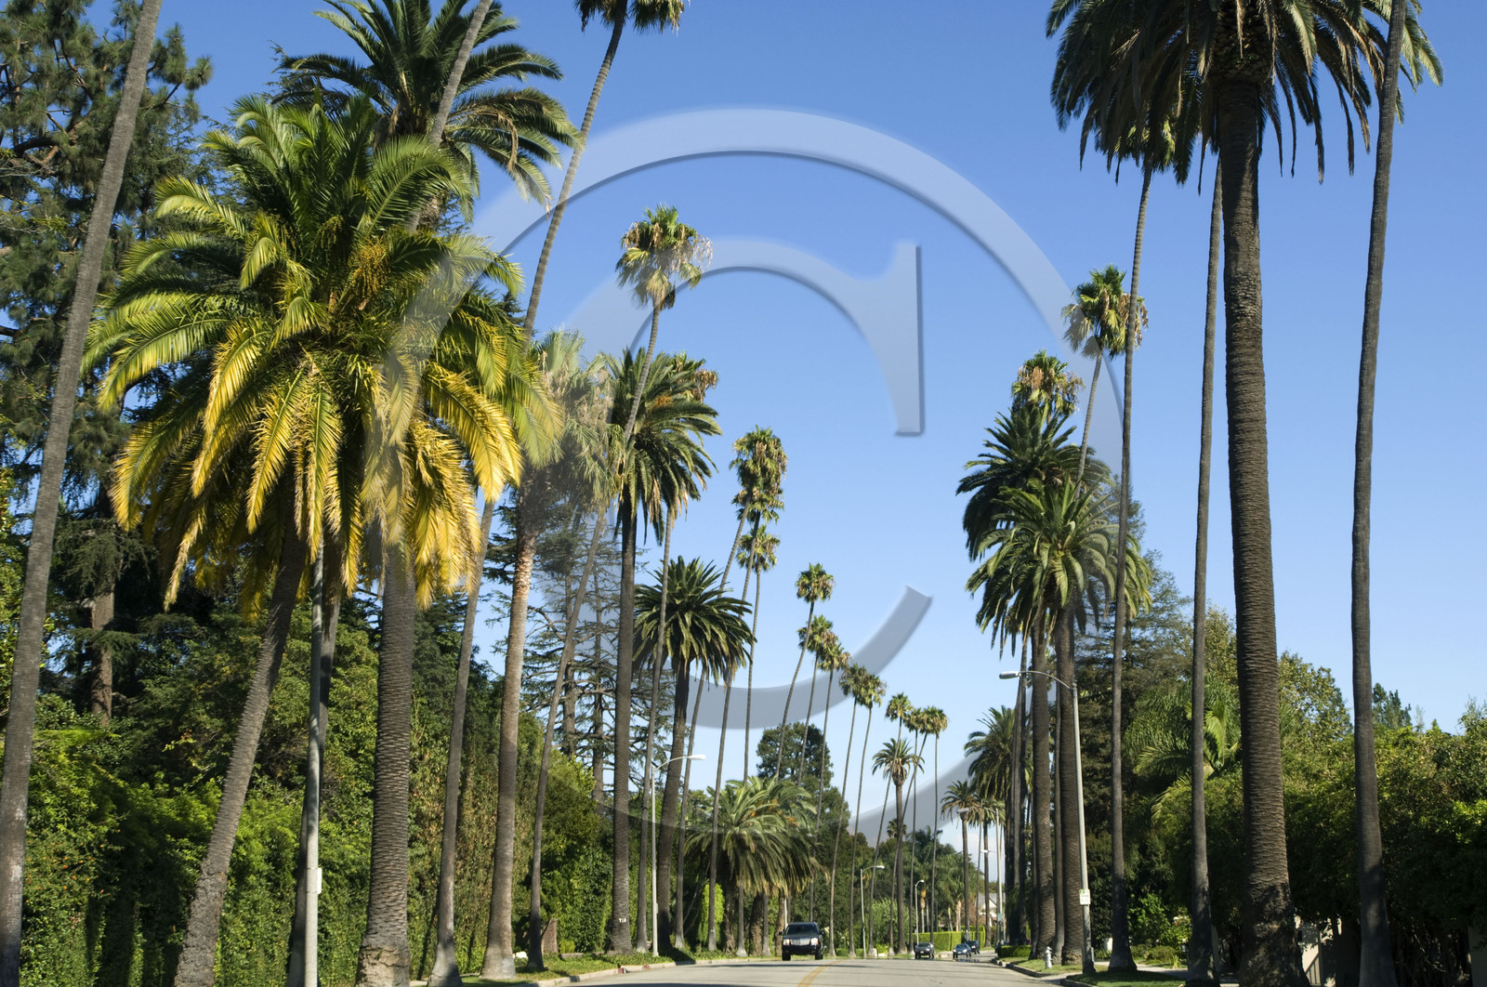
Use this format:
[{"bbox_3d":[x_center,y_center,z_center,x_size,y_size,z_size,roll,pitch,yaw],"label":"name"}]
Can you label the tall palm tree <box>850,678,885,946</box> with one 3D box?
[{"bbox_3d":[12.468,32.315,216.807,4.510,28.250,3.700,-1,-11,0],"label":"tall palm tree"}]

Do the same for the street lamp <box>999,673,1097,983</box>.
[{"bbox_3d":[9.105,9.820,64.499,2.529,9.110,0.380,-2,-12,5],"label":"street lamp"}]

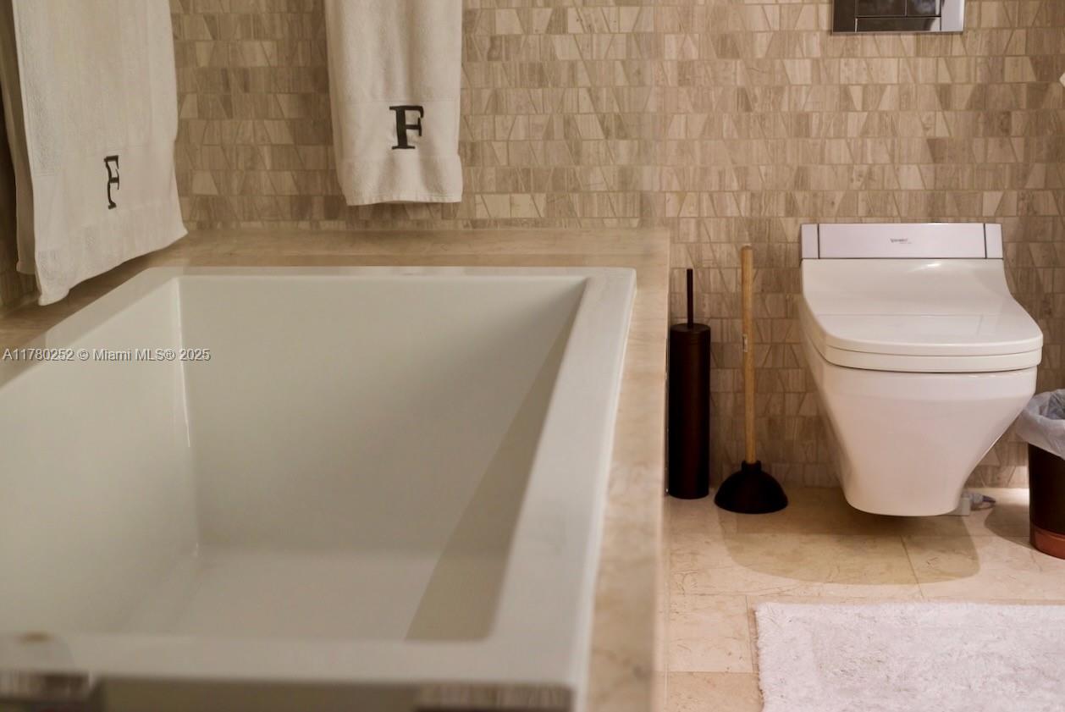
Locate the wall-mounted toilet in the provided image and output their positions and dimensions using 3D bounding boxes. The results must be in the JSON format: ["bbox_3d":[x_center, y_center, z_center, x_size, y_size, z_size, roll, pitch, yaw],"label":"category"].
[{"bbox_3d":[0.689,0.050,2.667,0.376,0.493,0.620,0,14,5],"label":"wall-mounted toilet"}]

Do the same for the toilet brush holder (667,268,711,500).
[{"bbox_3d":[0.317,0.053,2.976,0.079,0.463,0.079,0,14,5],"label":"toilet brush holder"}]

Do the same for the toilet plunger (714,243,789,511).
[{"bbox_3d":[0.432,0.042,2.906,0.144,0.515,0.144,0,14,5],"label":"toilet plunger"}]

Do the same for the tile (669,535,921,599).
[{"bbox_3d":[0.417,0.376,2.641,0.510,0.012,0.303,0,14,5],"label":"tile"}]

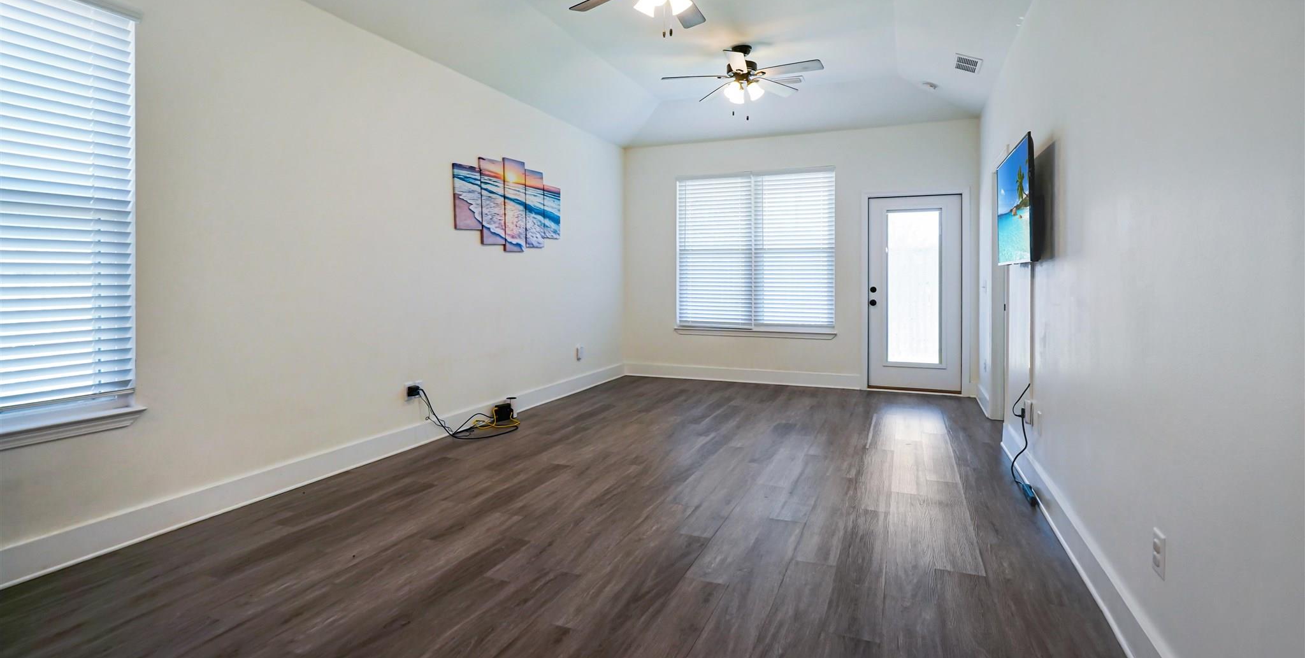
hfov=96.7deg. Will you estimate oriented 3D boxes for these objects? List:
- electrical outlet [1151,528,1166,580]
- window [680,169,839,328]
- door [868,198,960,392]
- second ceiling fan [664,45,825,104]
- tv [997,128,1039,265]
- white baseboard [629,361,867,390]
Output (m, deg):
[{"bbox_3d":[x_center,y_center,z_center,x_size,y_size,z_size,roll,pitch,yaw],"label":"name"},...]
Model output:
[{"bbox_3d":[1.381,0.612,1.581,0.008,0.116,0.072,1,3,24],"label":"electrical outlet"},{"bbox_3d":[1.130,-0.878,6.586,1.830,1.800,0.100,1,3,21],"label":"window"},{"bbox_3d":[2.699,-0.370,5.995,0.900,2.020,0.050,1,3,21],"label":"door"},{"bbox_3d":[0.741,-2.105,4.817,1.290,0.480,1.290,1,3,24],"label":"second ceiling fan"},{"bbox_3d":[2.070,-0.686,3.292,0.052,0.645,1.110,1,3,24],"label":"tv"},{"bbox_3d":[0.944,0.536,6.627,2.706,0.145,0.017,1,3,21],"label":"white baseboard"}]

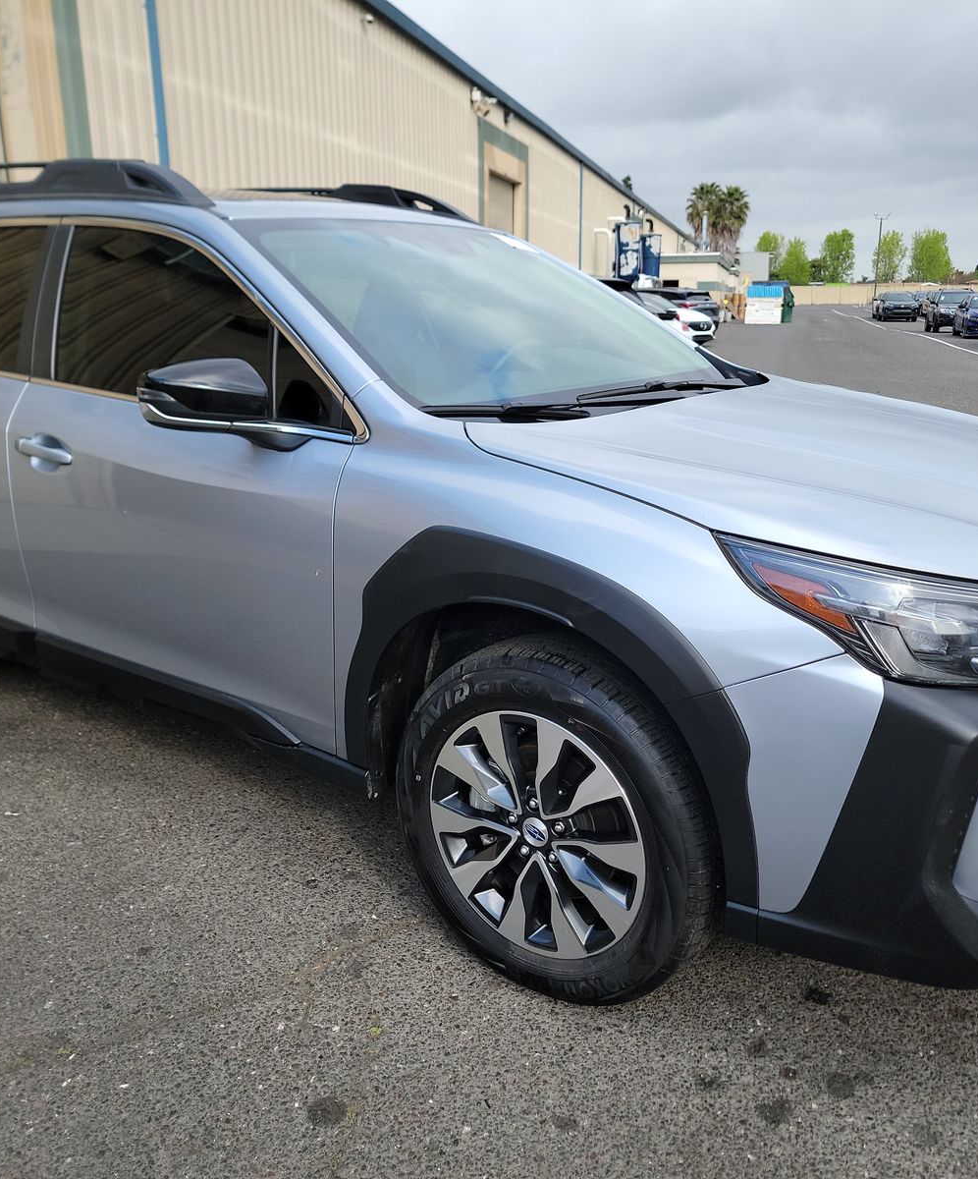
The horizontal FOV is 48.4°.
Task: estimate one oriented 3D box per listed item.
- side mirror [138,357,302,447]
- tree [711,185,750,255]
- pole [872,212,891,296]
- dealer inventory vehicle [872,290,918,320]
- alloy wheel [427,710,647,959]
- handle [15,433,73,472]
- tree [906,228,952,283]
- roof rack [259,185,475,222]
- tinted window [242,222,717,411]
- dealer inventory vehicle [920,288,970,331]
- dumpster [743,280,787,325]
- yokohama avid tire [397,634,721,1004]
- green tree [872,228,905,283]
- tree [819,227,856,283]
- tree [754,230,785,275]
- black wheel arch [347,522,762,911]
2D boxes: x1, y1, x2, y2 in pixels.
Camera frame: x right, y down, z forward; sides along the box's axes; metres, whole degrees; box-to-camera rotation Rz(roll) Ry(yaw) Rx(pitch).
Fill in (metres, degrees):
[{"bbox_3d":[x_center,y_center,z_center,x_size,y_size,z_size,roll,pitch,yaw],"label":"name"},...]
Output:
[{"bbox_3d":[-0.555,-0.400,2.303,0.200,0.190,0.250,12,19,33],"label":"side mirror"},{"bbox_3d":[23.676,-33.510,106.504,3.700,11.352,3.700,0,15,0],"label":"tree"},{"bbox_3d":[34.929,-29.324,97.760,1.400,8.510,0.400,0,15,0],"label":"pole"},{"bbox_3d":[23.974,-16.575,63.696,1.855,1.690,4.600,3,15,13],"label":"dealer inventory vehicle"},{"bbox_3d":[0.133,0.466,2.192,0.495,0.495,0.190,12,19,34],"label":"alloy wheel"},{"bbox_3d":[-1.099,-0.345,2.725,0.218,0.085,0.056,16,22,32],"label":"handle"},{"bbox_3d":[54.608,-39.990,135.000,5.460,9.650,5.460,4,16,13],"label":"tree"},{"bbox_3d":[-0.781,-1.407,4.040,1.800,0.135,0.110,11,20,33],"label":"roof rack"},{"bbox_3d":[0.053,-0.765,2.901,0.900,0.110,1.480,41,33,20],"label":"tinted window"},{"bbox_3d":[19.022,-11.372,44.374,1.800,1.730,4.600,4,16,15],"label":"dealer inventory vehicle"},{"bbox_3d":[12.569,-13.035,49.800,1.850,1.780,1.450,4,16,13],"label":"dumpster"},{"bbox_3d":[0.142,0.461,2.204,0.725,0.725,0.235,12,19,34],"label":"yokohama avid tire"},{"bbox_3d":[49.589,-39.990,135.000,4.110,9.650,4.110,4,16,13],"label":"green tree"},{"bbox_3d":[52.187,-48.303,163.083,5.200,11.050,5.200,0,15,0],"label":"tree"},{"bbox_3d":[34.758,-39.914,135.000,3.950,9.490,3.950,4,16,13],"label":"tree"},{"bbox_3d":[0.097,0.191,2.006,0.920,0.595,0.130,11,19,34],"label":"black wheel arch"}]

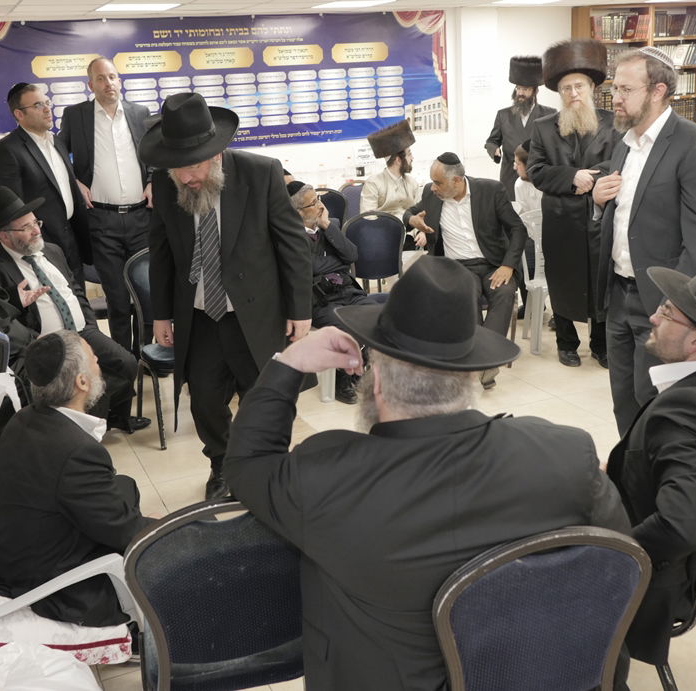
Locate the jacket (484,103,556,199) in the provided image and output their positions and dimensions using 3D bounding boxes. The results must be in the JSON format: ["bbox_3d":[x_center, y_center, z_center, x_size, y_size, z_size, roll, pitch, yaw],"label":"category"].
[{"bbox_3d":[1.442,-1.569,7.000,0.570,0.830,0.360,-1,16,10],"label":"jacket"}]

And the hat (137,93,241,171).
[{"bbox_3d":[-0.587,-0.792,3.086,0.350,0.145,0.380,1,48,10],"label":"hat"}]

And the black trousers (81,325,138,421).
[{"bbox_3d":[-1.364,0.148,4.416,0.570,0.560,0.410,10,20,38],"label":"black trousers"}]

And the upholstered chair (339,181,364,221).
[{"bbox_3d":[0.142,-1.034,7.816,0.450,0.920,0.560,-6,16,-11],"label":"upholstered chair"}]

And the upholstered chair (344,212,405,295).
[{"bbox_3d":[0.239,-0.394,5.627,0.450,0.920,0.560,-5,16,-6],"label":"upholstered chair"}]

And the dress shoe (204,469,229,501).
[{"bbox_3d":[-0.544,0.623,3.541,0.105,0.110,0.290,-5,16,-5],"label":"dress shoe"}]

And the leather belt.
[{"bbox_3d":[-1.314,-0.794,4.900,0.360,0.055,0.270,-9,17,-19],"label":"leather belt"}]

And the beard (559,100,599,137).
[{"bbox_3d":[1.292,-1.272,4.764,0.210,0.210,0.120,2,17,17],"label":"beard"}]

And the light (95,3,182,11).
[{"bbox_3d":[-1.766,-2.851,7.196,0.600,0.050,0.520,-10,17,-22],"label":"light"}]

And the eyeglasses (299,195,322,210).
[{"bbox_3d":[-0.226,-0.833,5.000,0.140,0.045,0.140,-12,17,28],"label":"eyeglasses"}]

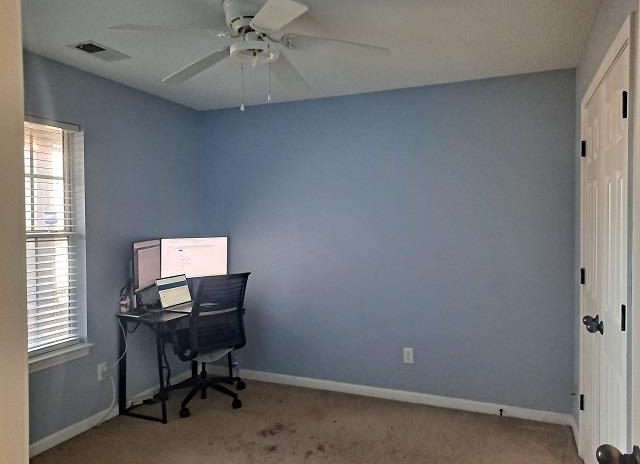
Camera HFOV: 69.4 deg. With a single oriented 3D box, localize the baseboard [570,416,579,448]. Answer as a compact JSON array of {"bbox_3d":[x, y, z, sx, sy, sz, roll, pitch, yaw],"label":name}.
[{"bbox_3d":[1.663,1.293,3.006,0.016,0.081,0.375,0,1,23],"label":"baseboard"}]

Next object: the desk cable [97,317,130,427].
[{"bbox_3d":[-1.467,0.986,3.275,0.120,0.710,0.190,0,1,23],"label":"desk cable"}]

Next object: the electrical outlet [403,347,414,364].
[{"bbox_3d":[0.688,0.964,3.605,0.072,0.116,0.010,0,1,23],"label":"electrical outlet"}]

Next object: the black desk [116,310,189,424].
[{"bbox_3d":[-1.097,0.964,3.694,0.470,0.730,0.910,0,1,23],"label":"black desk"}]

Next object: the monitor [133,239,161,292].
[{"bbox_3d":[-1.301,0.240,3.446,0.042,0.358,0.612,0,1,-3],"label":"monitor"}]

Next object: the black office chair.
[{"bbox_3d":[-0.892,0.822,3.626,0.650,1.015,0.660,-1,2,-42],"label":"black office chair"}]

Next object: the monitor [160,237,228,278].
[{"bbox_3d":[-1.064,0.221,3.939,0.612,0.358,0.042,-1,2,-40],"label":"monitor"}]

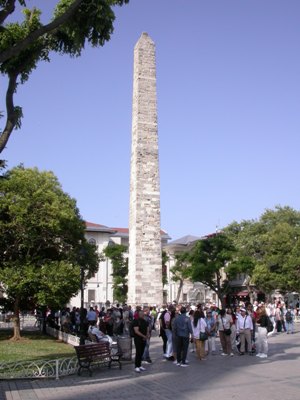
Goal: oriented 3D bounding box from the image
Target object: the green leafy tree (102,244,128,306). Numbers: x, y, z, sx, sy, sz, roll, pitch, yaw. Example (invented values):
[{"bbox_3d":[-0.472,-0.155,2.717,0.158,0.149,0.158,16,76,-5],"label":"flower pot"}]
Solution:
[{"bbox_3d":[-4.133,9.927,54.176,3.450,9.160,3.280,0,-13,0],"label":"green leafy tree"}]

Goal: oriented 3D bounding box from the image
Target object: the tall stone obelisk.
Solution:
[{"bbox_3d":[-0.473,-3.236,44.246,2.800,30.750,2.800,4,-14,-18],"label":"tall stone obelisk"}]

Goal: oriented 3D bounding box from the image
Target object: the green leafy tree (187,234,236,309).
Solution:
[{"bbox_3d":[5.606,7.046,39.434,4.660,7.870,4.430,0,-13,0],"label":"green leafy tree"}]

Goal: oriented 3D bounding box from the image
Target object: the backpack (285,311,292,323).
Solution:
[{"bbox_3d":[7.926,6.684,25.128,0.370,0.540,0.240,-1,-13,3],"label":"backpack"}]

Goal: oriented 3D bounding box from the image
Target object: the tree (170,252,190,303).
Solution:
[{"bbox_3d":[3.519,9.409,48.125,2.530,7.310,2.400,0,-13,0],"label":"tree"}]

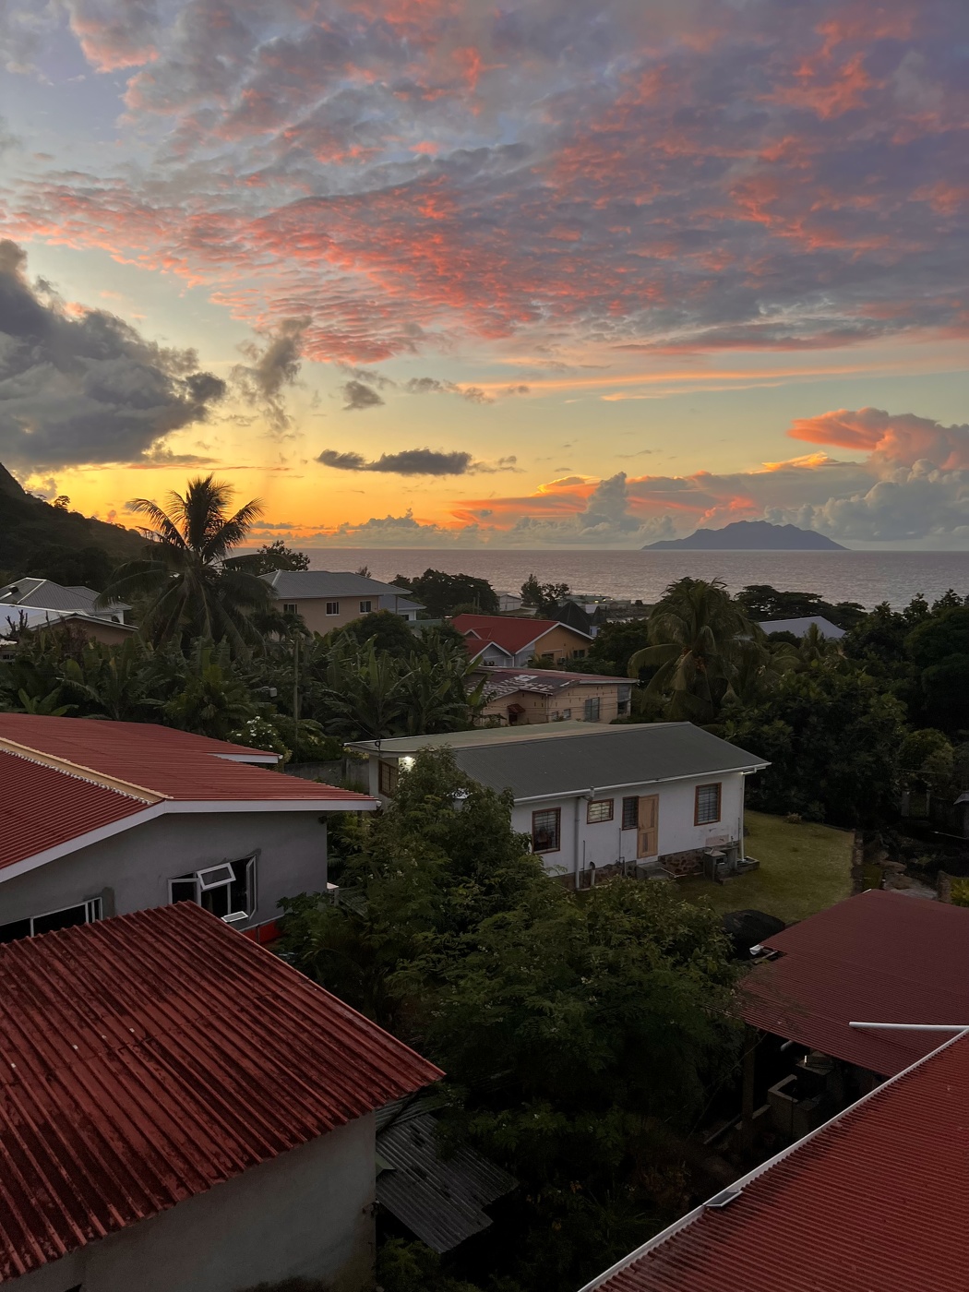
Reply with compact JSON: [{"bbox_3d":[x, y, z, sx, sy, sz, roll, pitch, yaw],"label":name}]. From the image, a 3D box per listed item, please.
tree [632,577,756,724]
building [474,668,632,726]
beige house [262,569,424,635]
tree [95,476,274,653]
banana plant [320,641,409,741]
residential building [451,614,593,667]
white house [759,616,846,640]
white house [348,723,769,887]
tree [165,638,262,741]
[{"bbox_3d":[12.200,0.768,57.362,7.600,9.453,7.600,0,6,0],"label":"tree"},{"bbox_3d":[2.376,3.141,63.103,11.500,3.700,9.800,6,8,44],"label":"building"},{"bbox_3d":[-18.615,-3.952,105.673,10.500,8.900,19.000,6,8,43],"label":"beige house"},{"bbox_3d":[-14.854,-1.358,49.118,8.300,14.322,8.300,0,6,0],"label":"tree"},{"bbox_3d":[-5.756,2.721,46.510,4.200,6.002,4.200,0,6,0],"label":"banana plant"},{"bbox_3d":[0.819,0.454,83.579,13.500,5.524,12.500,-6,8,-45],"label":"residential building"},{"bbox_3d":[28.647,0.105,92.168,13.000,5.114,9.000,-5,8,-43],"label":"white house"},{"bbox_3d":[2.433,5.407,35.965,12.000,4.440,10.200,-3,7,-30],"label":"white house"},{"bbox_3d":[-11.928,2.971,42.518,3.900,6.457,3.900,0,6,0],"label":"tree"}]

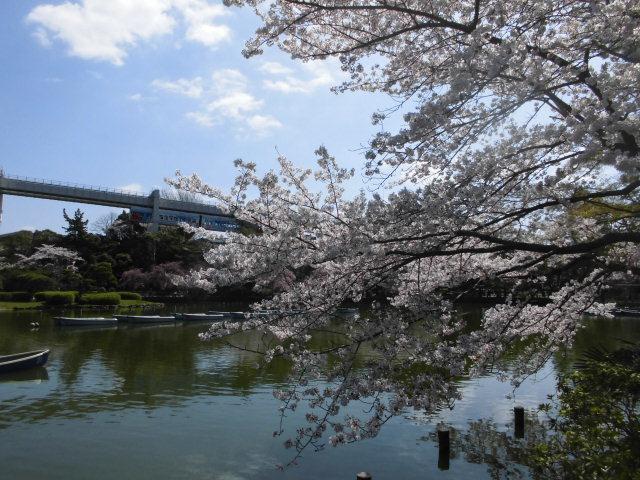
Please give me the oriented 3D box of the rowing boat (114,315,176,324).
[{"bbox_3d":[-11.339,5.192,31.237,3.500,0.480,1.250,3,-7,-30],"label":"rowing boat"}]

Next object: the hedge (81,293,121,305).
[{"bbox_3d":[-23.572,6.364,51.622,3.800,1.250,2.000,2,-6,-23],"label":"hedge"}]

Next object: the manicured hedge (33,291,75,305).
[{"bbox_3d":[-28.410,6.265,51.632,4.000,1.400,2.000,2,-6,-23],"label":"manicured hedge"}]

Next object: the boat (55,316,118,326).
[{"bbox_3d":[-14.207,4.991,29.247,3.500,0.480,1.250,3,-7,-30],"label":"boat"}]

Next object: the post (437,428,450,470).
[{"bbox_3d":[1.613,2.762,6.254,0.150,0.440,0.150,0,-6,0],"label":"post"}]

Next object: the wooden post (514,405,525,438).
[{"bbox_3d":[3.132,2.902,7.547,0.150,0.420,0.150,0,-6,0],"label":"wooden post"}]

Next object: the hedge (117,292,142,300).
[{"bbox_3d":[-23.492,7.068,59.592,3.300,1.050,1.900,2,-6,-23],"label":"hedge"}]

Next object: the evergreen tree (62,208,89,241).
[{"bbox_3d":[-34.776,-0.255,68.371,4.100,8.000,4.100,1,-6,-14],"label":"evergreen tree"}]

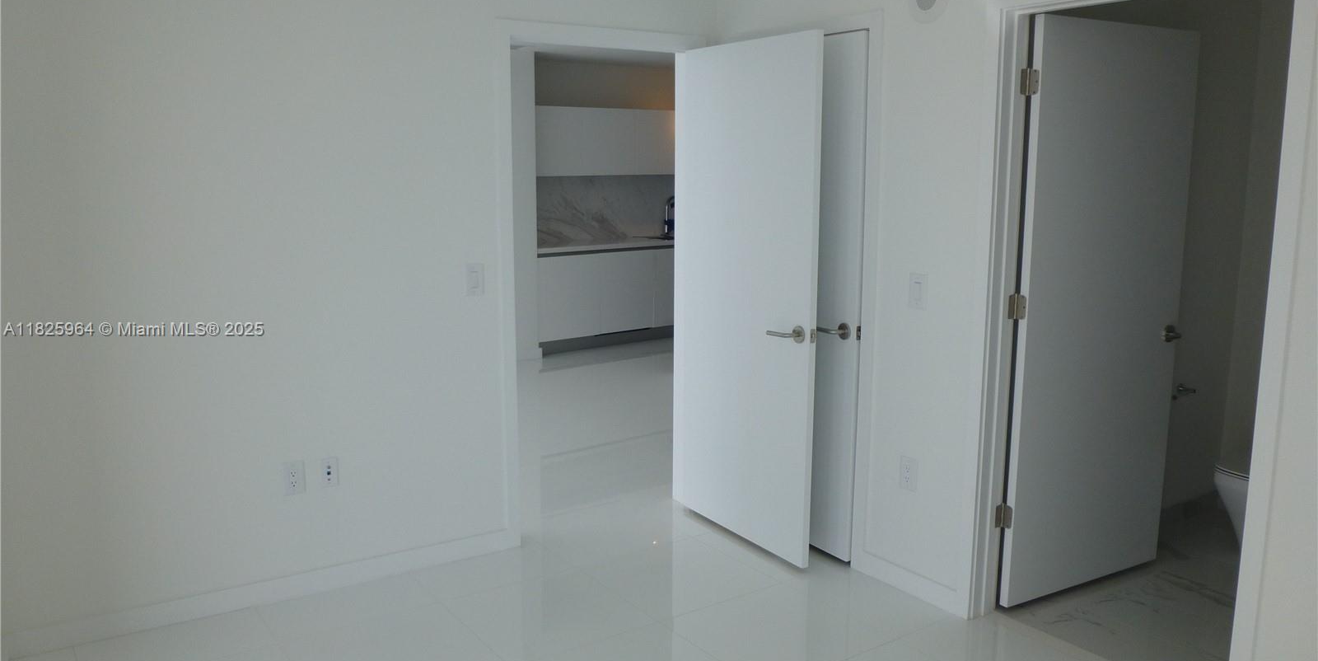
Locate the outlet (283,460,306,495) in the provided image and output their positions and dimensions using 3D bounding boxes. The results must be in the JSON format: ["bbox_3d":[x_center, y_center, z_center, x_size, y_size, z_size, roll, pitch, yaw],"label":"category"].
[{"bbox_3d":[-1.339,0.543,3.499,0.076,0.127,0.011,-6,11,-32],"label":"outlet"}]

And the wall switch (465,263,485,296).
[{"bbox_3d":[-0.724,-0.200,3.766,0.077,0.127,0.011,-6,11,-32],"label":"wall switch"}]

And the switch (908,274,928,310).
[{"bbox_3d":[0.928,-0.139,3.428,0.011,0.126,0.079,-6,11,-34],"label":"switch"}]

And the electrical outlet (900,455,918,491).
[{"bbox_3d":[0.927,0.533,3.539,0.011,0.127,0.078,-6,11,-34],"label":"electrical outlet"}]

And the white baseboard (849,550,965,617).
[{"bbox_3d":[0.928,0.947,3.598,0.017,0.090,0.554,-6,11,-34],"label":"white baseboard"}]

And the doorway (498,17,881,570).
[{"bbox_3d":[0.009,-0.138,3.804,1.061,2.165,0.900,-6,11,-32],"label":"doorway"}]

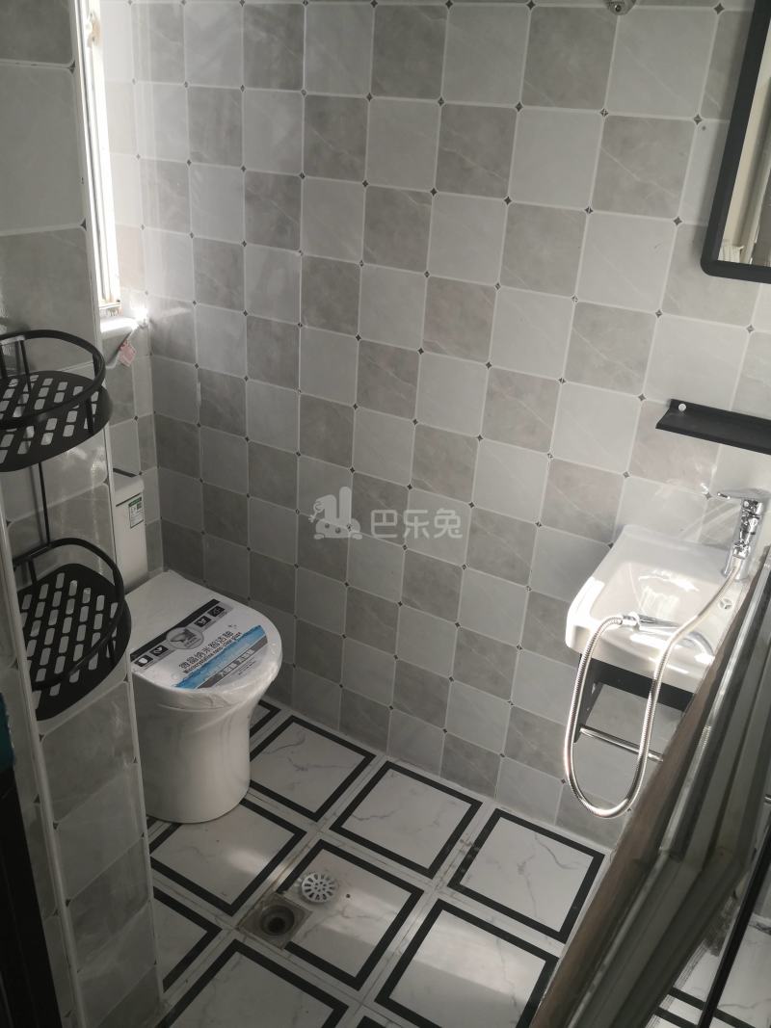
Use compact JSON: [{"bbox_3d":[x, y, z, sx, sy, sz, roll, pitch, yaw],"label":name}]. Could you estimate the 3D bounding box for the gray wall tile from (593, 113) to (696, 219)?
[{"bbox_3d":[0.422,-0.572,1.316,0.148,0.148,0.010,17,28,25],"label":"gray wall tile"}]

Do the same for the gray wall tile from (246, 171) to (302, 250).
[{"bbox_3d":[-0.238,-0.636,1.688,0.148,0.148,0.010,17,29,25],"label":"gray wall tile"}]

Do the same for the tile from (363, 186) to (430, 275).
[{"bbox_3d":[0.024,-0.554,1.563,0.150,0.150,0.010,17,29,25],"label":"tile"}]

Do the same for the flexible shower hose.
[{"bbox_3d":[0.441,0.270,1.335,0.168,0.384,0.345,17,29,25],"label":"flexible shower hose"}]

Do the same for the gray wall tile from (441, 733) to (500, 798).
[{"bbox_3d":[0.208,0.609,1.955,0.148,0.148,0.010,17,28,25],"label":"gray wall tile"}]

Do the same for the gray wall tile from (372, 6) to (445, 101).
[{"bbox_3d":[0.043,-0.824,1.433,0.150,0.150,0.010,17,29,25],"label":"gray wall tile"}]

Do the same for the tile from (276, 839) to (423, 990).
[{"bbox_3d":[-0.097,0.816,1.656,0.264,0.010,0.264,17,28,25],"label":"tile"}]

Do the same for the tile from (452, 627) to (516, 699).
[{"bbox_3d":[0.225,0.342,1.823,0.148,0.148,0.010,17,29,25],"label":"tile"}]

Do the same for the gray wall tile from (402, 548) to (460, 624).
[{"bbox_3d":[0.107,0.164,1.829,0.150,0.150,0.010,17,29,25],"label":"gray wall tile"}]

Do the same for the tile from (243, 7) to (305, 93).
[{"bbox_3d":[-0.216,-0.905,1.560,0.150,0.150,0.010,17,29,25],"label":"tile"}]

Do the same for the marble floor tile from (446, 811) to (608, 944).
[{"bbox_3d":[0.314,0.792,1.773,0.267,0.010,0.265,17,29,25],"label":"marble floor tile"}]

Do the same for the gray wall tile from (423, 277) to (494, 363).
[{"bbox_3d":[0.142,-0.377,1.560,0.148,0.148,0.010,17,29,25],"label":"gray wall tile"}]

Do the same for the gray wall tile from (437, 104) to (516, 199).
[{"bbox_3d":[0.163,-0.651,1.445,0.148,0.148,0.010,17,28,25],"label":"gray wall tile"}]

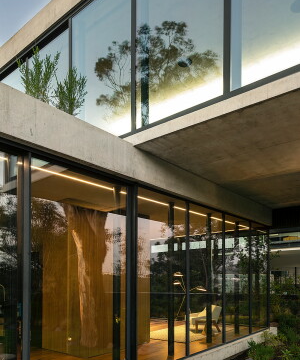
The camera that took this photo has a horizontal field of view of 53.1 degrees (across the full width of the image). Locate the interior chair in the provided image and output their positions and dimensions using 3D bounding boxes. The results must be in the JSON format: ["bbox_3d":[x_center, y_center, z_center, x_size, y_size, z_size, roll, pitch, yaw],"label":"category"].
[{"bbox_3d":[1.404,3.614,7.800,0.760,0.700,0.700,2,-8,-14],"label":"interior chair"}]

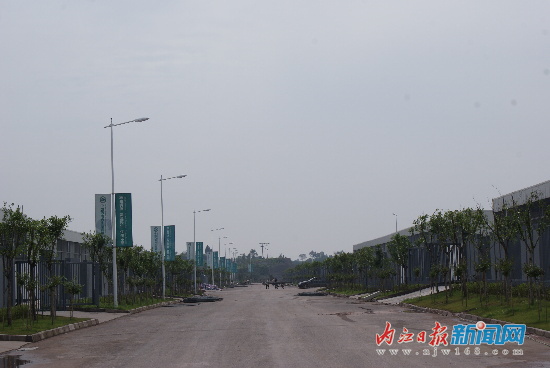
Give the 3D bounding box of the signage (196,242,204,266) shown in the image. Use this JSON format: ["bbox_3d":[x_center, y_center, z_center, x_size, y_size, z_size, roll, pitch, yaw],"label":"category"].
[{"bbox_3d":[-8.792,8.320,148.000,0.830,2.830,0.080,-1,-4,-1],"label":"signage"}]

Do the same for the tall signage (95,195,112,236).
[{"bbox_3d":[-9.080,1.970,66.400,0.850,2.830,0.080,-1,-4,-1],"label":"tall signage"}]

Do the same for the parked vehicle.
[{"bbox_3d":[5.526,14.224,180.000,4.400,1.550,1.780,1,-5,-26],"label":"parked vehicle"}]

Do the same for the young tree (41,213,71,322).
[{"bbox_3d":[-8.489,3.229,48.500,1.300,4.150,1.300,-1,-4,-1],"label":"young tree"}]

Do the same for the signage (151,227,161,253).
[{"bbox_3d":[-9.528,4.800,100.500,0.830,2.830,0.080,-1,-4,-1],"label":"signage"}]

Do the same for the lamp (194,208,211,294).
[{"bbox_3d":[-8.558,7.984,147.988,2.200,9.950,0.400,-1,-4,-1],"label":"lamp"}]

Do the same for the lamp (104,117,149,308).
[{"bbox_3d":[-7.685,1.486,66.390,2.340,10.000,0.400,-1,-4,-1],"label":"lamp"}]

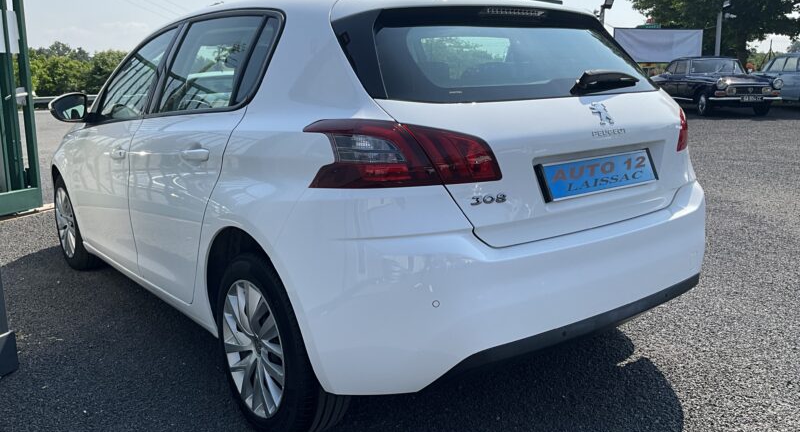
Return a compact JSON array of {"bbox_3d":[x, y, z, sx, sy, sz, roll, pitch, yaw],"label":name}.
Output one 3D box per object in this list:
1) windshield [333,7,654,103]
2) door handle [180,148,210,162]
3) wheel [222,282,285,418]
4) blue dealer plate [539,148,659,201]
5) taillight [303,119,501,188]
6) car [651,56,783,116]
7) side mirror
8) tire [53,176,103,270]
[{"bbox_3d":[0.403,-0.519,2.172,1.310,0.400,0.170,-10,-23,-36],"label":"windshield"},{"bbox_3d":[-0.665,-0.196,2.186,0.050,0.042,0.230,-10,15,-36],"label":"door handle"},{"bbox_3d":[-0.409,0.405,2.135,0.160,0.438,0.438,-10,15,-36],"label":"wheel"},{"bbox_3d":[0.600,-0.129,2.006,0.545,0.115,0.020,-10,-7,-36],"label":"blue dealer plate"},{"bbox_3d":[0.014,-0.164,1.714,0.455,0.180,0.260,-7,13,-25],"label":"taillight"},{"bbox_3d":[7.764,-3.309,16.836,1.620,1.450,4.440,-1,12,2],"label":"car"},{"bbox_3d":[-1.690,-0.557,3.432,0.235,0.165,0.170,-10,15,-36],"label":"side mirror"},{"bbox_3d":[-1.991,0.029,4.189,0.210,0.632,0.632,-10,15,-36],"label":"tire"}]

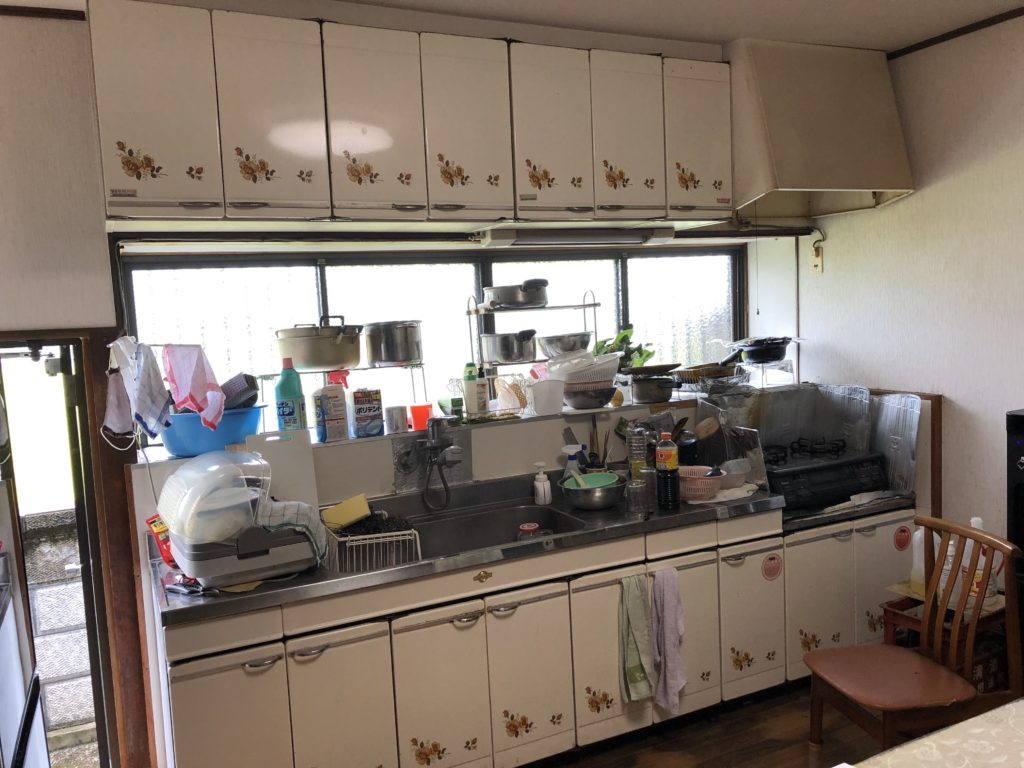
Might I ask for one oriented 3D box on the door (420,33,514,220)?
[{"bbox_3d":[-0.138,-0.806,2.614,0.298,0.554,0.025,-5,6,-25],"label":"door"}]

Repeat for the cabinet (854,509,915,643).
[{"bbox_3d":[1.380,0.777,3.524,0.337,0.561,0.500,-5,6,-25],"label":"cabinet"}]

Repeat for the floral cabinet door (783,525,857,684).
[{"bbox_3d":[1.171,0.820,3.166,0.343,0.561,0.030,-5,6,-25],"label":"floral cabinet door"}]

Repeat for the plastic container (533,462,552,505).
[{"bbox_3d":[0.116,0.363,3.073,0.068,0.158,0.062,-2,6,3],"label":"plastic container"}]

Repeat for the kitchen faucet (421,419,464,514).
[{"bbox_3d":[-0.250,0.275,2.896,0.135,0.320,0.190,-5,6,-25],"label":"kitchen faucet"}]

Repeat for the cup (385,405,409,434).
[{"bbox_3d":[-0.413,0.126,2.969,0.079,0.094,0.079,-3,5,0],"label":"cup"}]

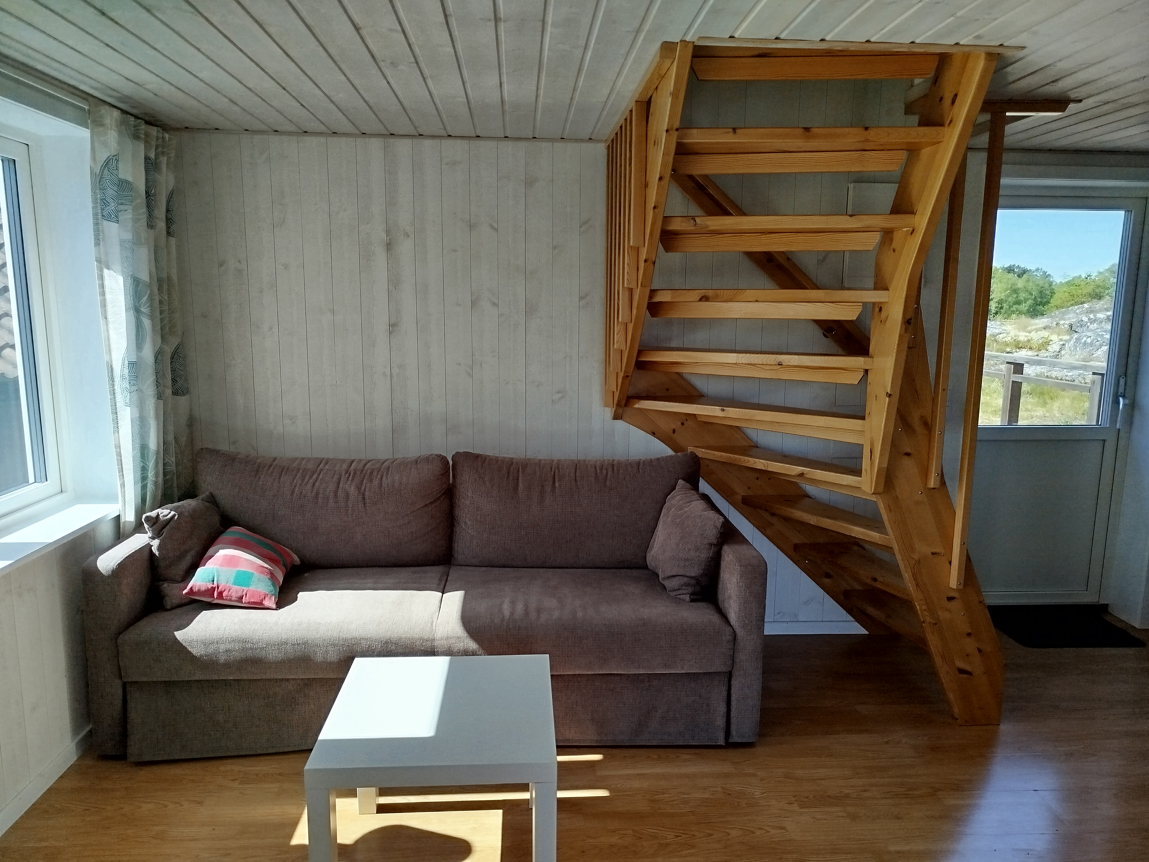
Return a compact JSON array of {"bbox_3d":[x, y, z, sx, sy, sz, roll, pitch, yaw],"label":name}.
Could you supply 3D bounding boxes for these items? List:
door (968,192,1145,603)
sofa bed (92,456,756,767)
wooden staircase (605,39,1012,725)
[{"bbox_3d":[2.185,-0.110,3.768,0.795,1.918,0.070,0,9,-4],"label":"door"},{"bbox_3d":[-0.473,0.564,2.933,2.140,0.870,0.870,0,9,-3],"label":"sofa bed"},{"bbox_3d":[0.835,-0.045,2.778,1.340,2.142,1.230,0,9,-4],"label":"wooden staircase"}]

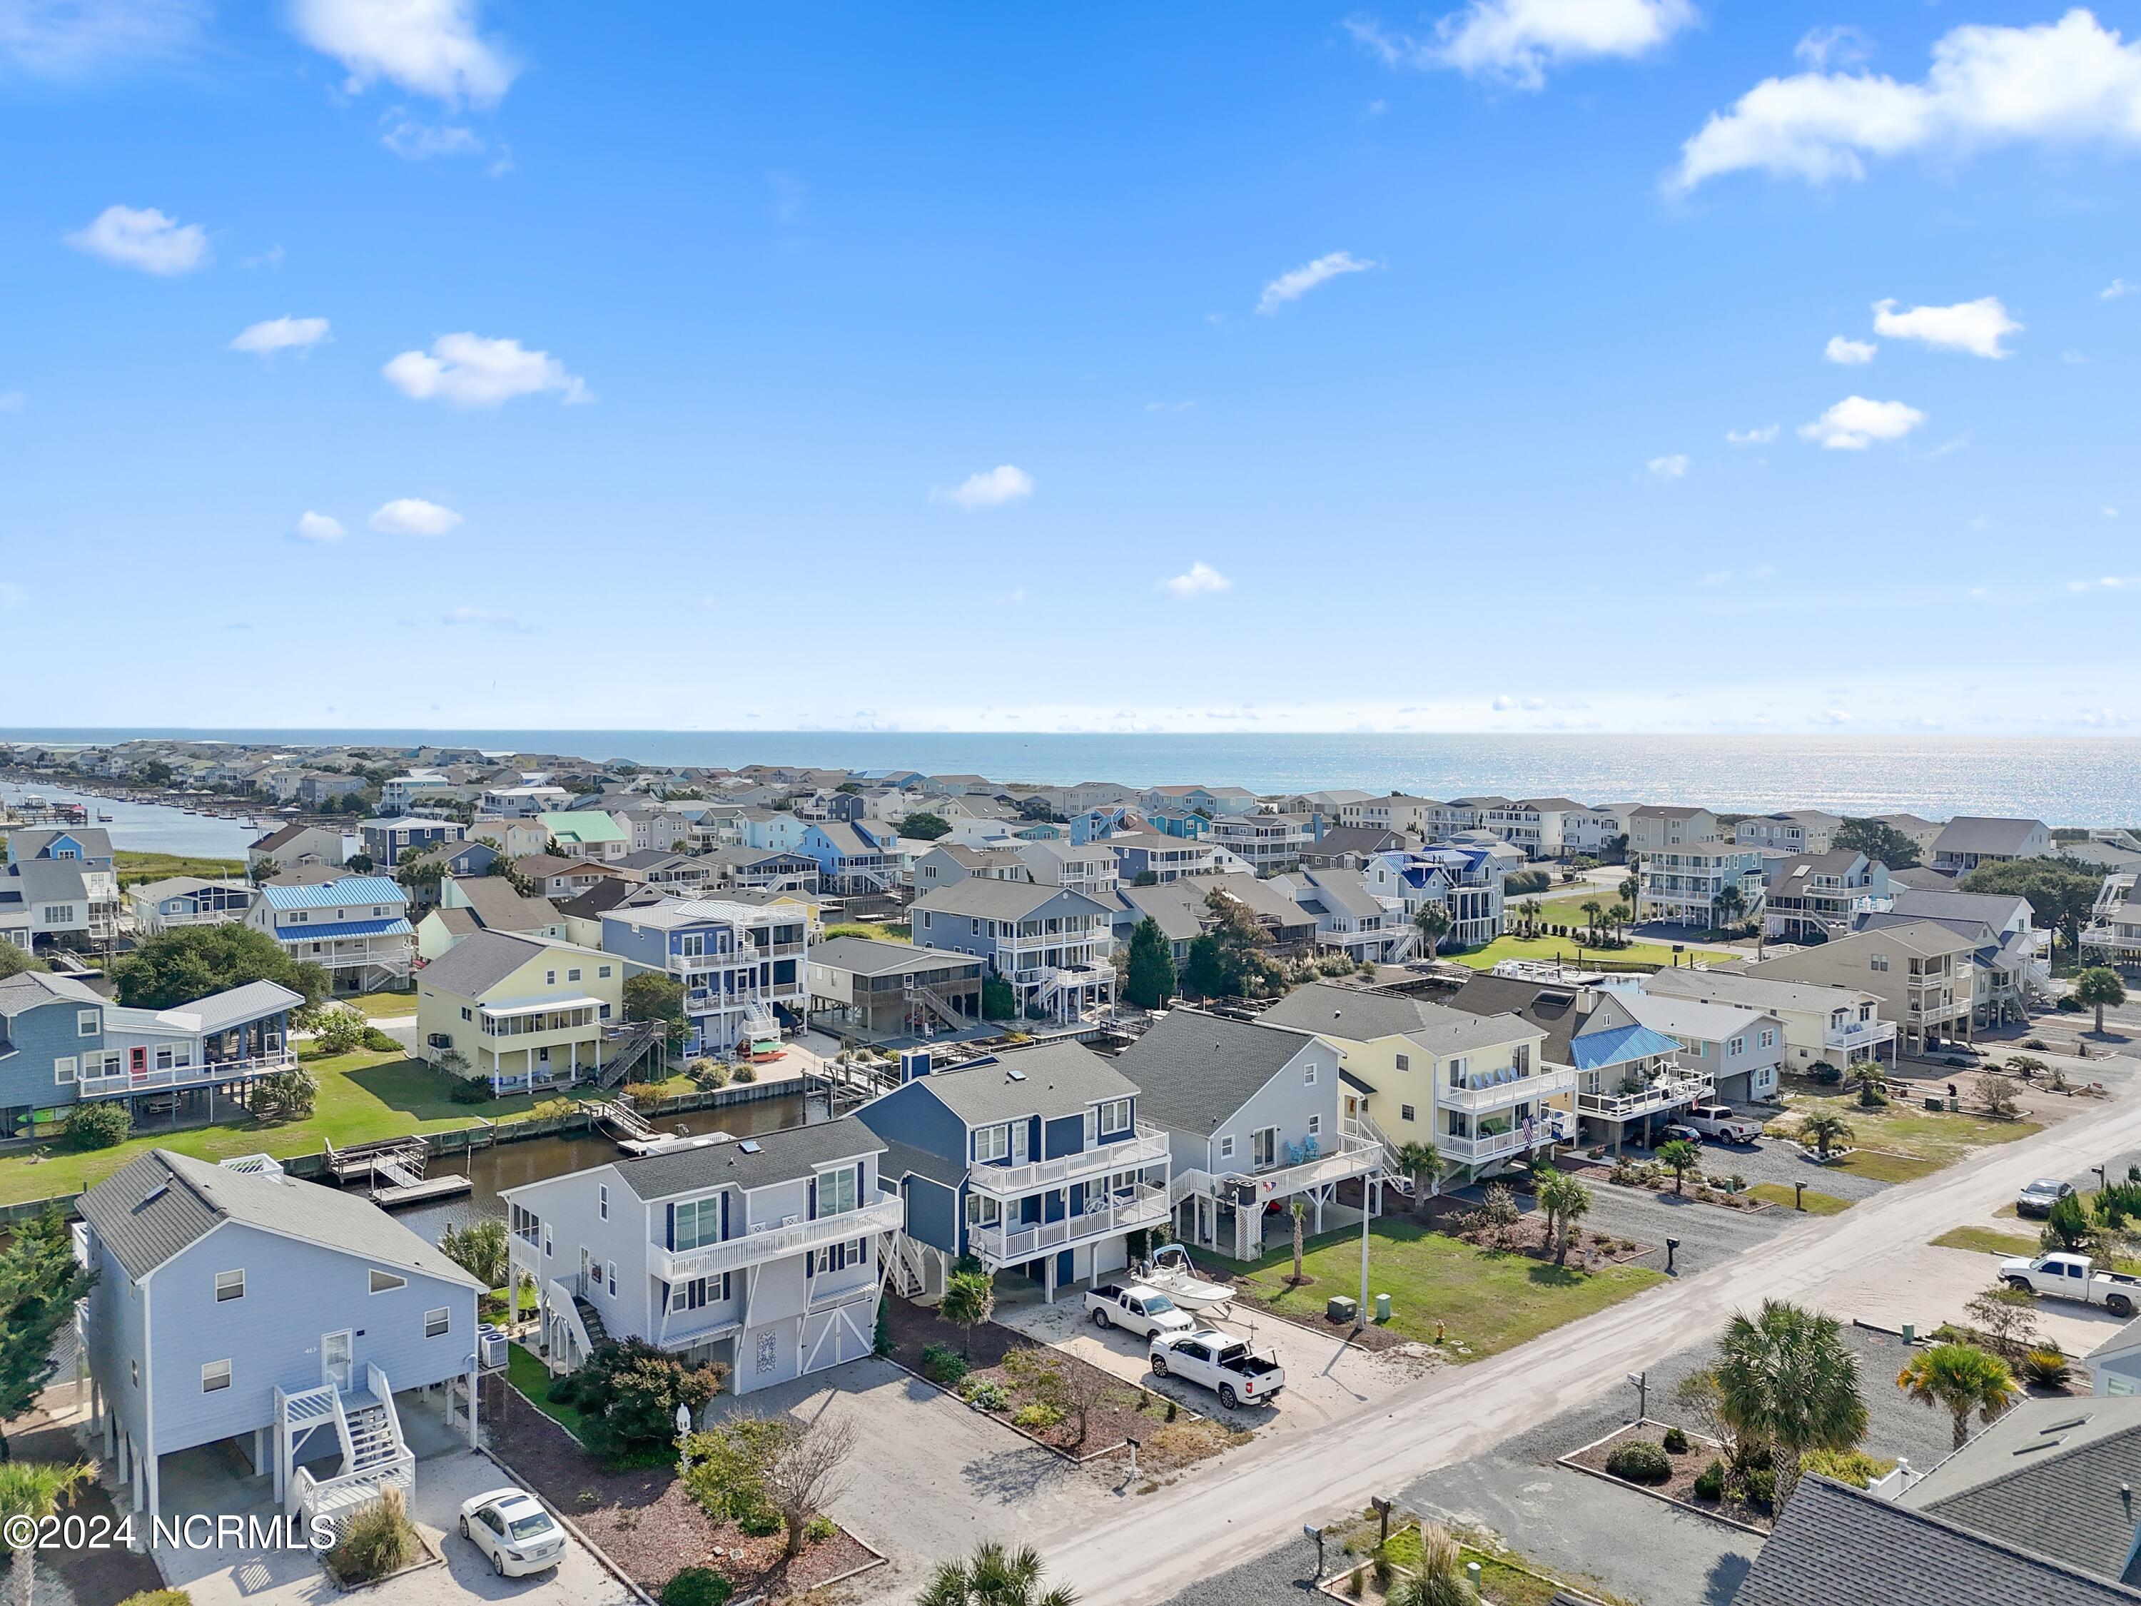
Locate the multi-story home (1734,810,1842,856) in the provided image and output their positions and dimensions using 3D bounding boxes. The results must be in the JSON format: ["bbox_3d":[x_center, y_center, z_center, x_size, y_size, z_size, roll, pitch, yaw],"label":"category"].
[{"bbox_3d":[131.648,7.283,272.779,12.160,12.000,12.740,-2,4,-38],"label":"multi-story home"}]

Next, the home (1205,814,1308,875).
[{"bbox_3d":[33.040,7.760,260.750,14.000,11.400,13.000,-2,4,-41],"label":"home"}]

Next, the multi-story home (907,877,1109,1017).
[{"bbox_3d":[-4.809,13.252,143.412,12.450,11.100,19.500,-2,4,-41],"label":"multi-story home"}]

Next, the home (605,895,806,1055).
[{"bbox_3d":[-31.517,14.434,127.412,11.720,11.200,14.340,-3,4,-44],"label":"home"}]

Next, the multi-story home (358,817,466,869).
[{"bbox_3d":[-110.934,7.958,250.652,12.800,10.200,13.600,-2,4,-43],"label":"multi-story home"}]

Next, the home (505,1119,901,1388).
[{"bbox_3d":[-15.828,18.104,62.650,10.700,9.450,15.200,-2,4,-41],"label":"home"}]

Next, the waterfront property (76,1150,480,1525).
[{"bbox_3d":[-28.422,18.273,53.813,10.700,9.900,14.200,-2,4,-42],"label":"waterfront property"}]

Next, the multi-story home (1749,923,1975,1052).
[{"bbox_3d":[67.442,14.975,127.103,11.100,9.800,15.200,-2,4,-40],"label":"multi-story home"}]

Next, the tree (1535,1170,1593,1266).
[{"bbox_3d":[24.488,20.616,73.697,2.850,4.600,2.800,0,3,0],"label":"tree"}]

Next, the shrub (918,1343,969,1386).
[{"bbox_3d":[-5.179,22.809,60.466,1.900,1.350,1.700,0,3,0],"label":"shrub"}]

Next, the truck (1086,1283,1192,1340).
[{"bbox_3d":[3.077,22.375,65.475,5.220,1.770,1.850,3,4,42],"label":"truck"}]

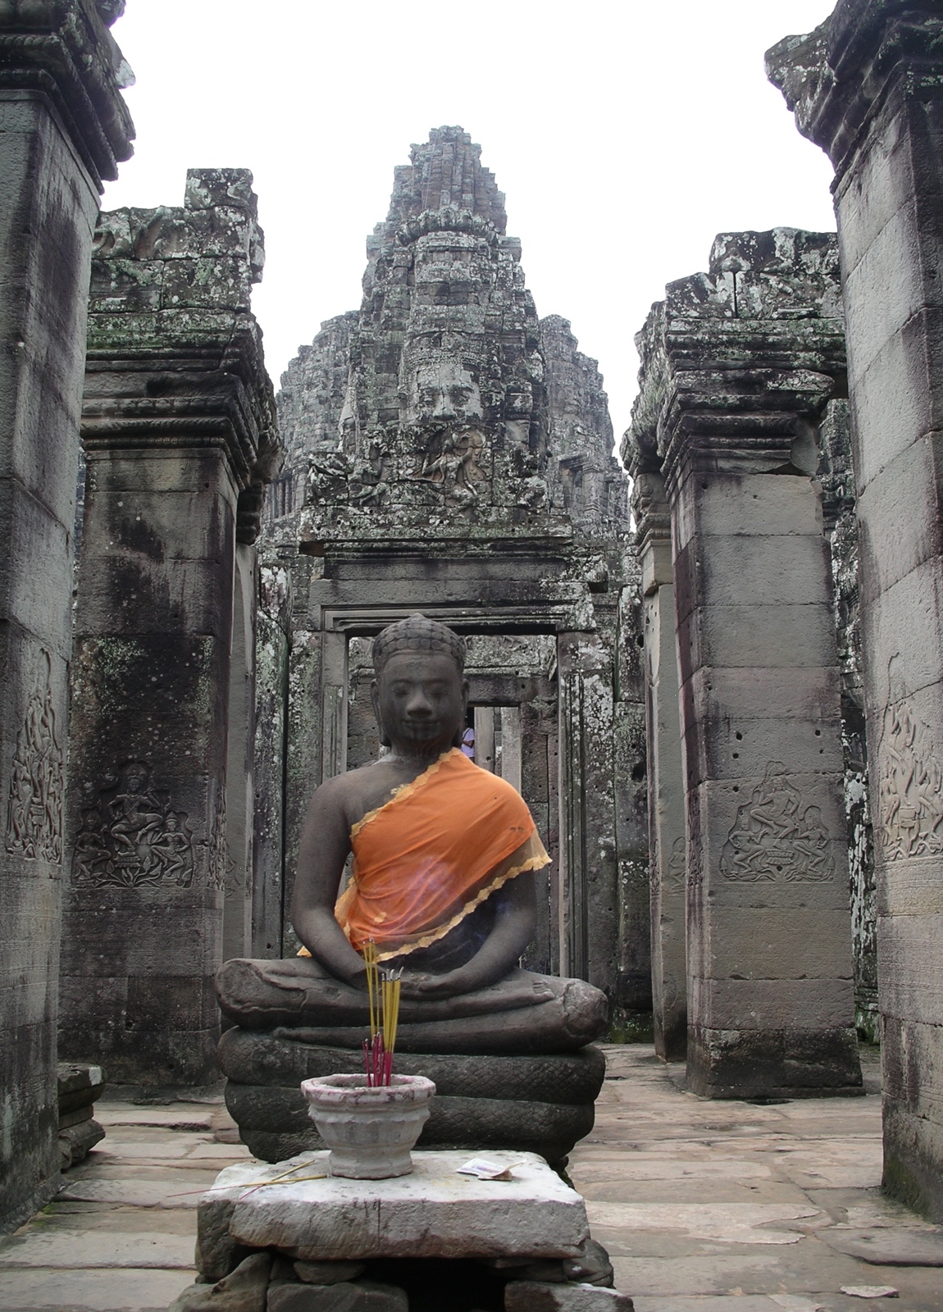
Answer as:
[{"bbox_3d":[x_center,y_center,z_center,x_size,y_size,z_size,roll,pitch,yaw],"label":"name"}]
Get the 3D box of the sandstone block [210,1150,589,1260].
[{"bbox_3d":[-0.115,0.894,2.296,0.580,0.100,0.430,0,-10,0],"label":"sandstone block"}]

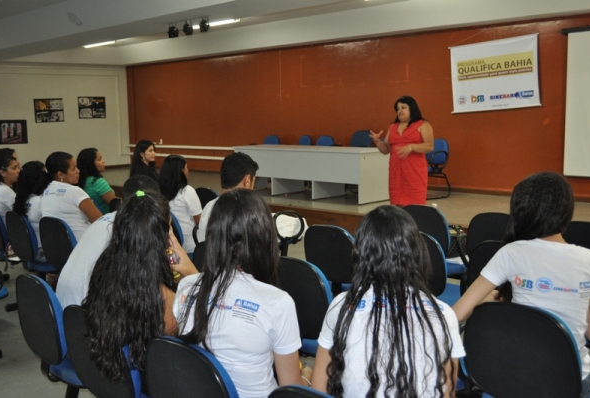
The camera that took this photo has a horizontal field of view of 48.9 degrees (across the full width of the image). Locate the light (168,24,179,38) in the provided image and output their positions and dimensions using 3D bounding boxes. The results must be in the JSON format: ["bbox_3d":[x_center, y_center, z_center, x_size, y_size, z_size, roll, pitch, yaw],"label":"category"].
[{"bbox_3d":[-1.688,-2.334,9.016,0.160,0.200,0.190,6,11,44],"label":"light"}]

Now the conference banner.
[{"bbox_3d":[2.967,-1.851,9.738,1.460,1.020,0.040,1,7,45],"label":"conference banner"}]

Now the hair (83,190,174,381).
[{"bbox_3d":[-0.719,0.356,2.803,0.300,0.770,0.250,3,9,30],"label":"hair"}]

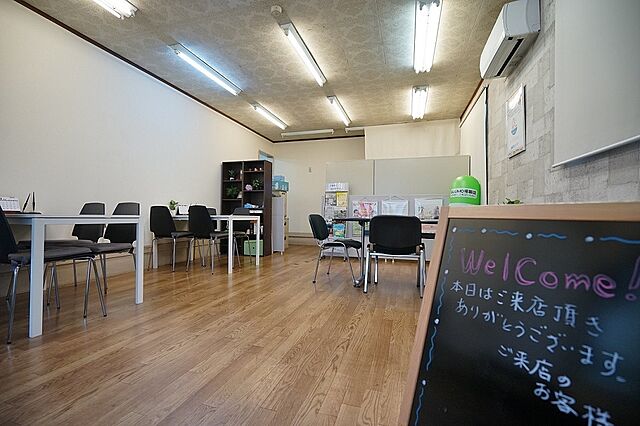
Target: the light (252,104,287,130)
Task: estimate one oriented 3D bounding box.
[{"bbox_3d":[-0.949,-1.847,5.563,0.160,0.110,1.290,0,-1,17],"label":"light"}]

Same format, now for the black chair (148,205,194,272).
[{"bbox_3d":[-2.062,0.357,4.005,0.440,0.865,0.510,0,-1,11],"label":"black chair"}]

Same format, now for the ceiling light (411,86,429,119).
[{"bbox_3d":[1.663,-1.783,4.751,0.230,0.090,1.270,0,-1,17],"label":"ceiling light"}]

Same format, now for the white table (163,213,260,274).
[{"bbox_3d":[-1.565,0.393,4.020,1.235,0.728,0.705,0,-1,17],"label":"white table"}]

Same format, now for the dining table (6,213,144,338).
[{"bbox_3d":[-2.135,0.371,2.183,1.235,0.728,0.715,0,-1,17],"label":"dining table"}]

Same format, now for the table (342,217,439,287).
[{"bbox_3d":[0.898,0.443,3.118,1.450,0.710,0.600,0,-1,23],"label":"table"}]

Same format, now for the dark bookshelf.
[{"bbox_3d":[-1.420,-0.085,5.572,0.910,1.800,0.300,0,-1,17],"label":"dark bookshelf"}]

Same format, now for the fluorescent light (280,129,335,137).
[{"bbox_3d":[-0.288,-1.831,6.666,1.290,0.100,0.100,0,-1,17],"label":"fluorescent light"}]

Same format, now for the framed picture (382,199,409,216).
[{"bbox_3d":[1.296,-0.060,4.877,0.435,0.310,0.020,0,-1,17],"label":"framed picture"}]

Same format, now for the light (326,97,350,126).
[{"bbox_3d":[0.380,-1.842,5.232,0.160,0.110,1.290,0,-1,17],"label":"light"}]

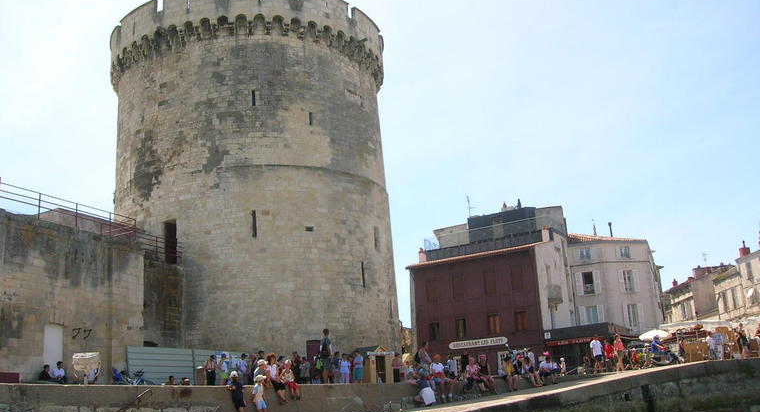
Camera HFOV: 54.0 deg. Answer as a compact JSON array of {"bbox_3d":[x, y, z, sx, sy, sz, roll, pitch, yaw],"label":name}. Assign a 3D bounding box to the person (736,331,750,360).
[{"bbox_3d":[22.045,8.324,45.000,0.500,1.680,0.360,4,-14,-30],"label":"person"}]

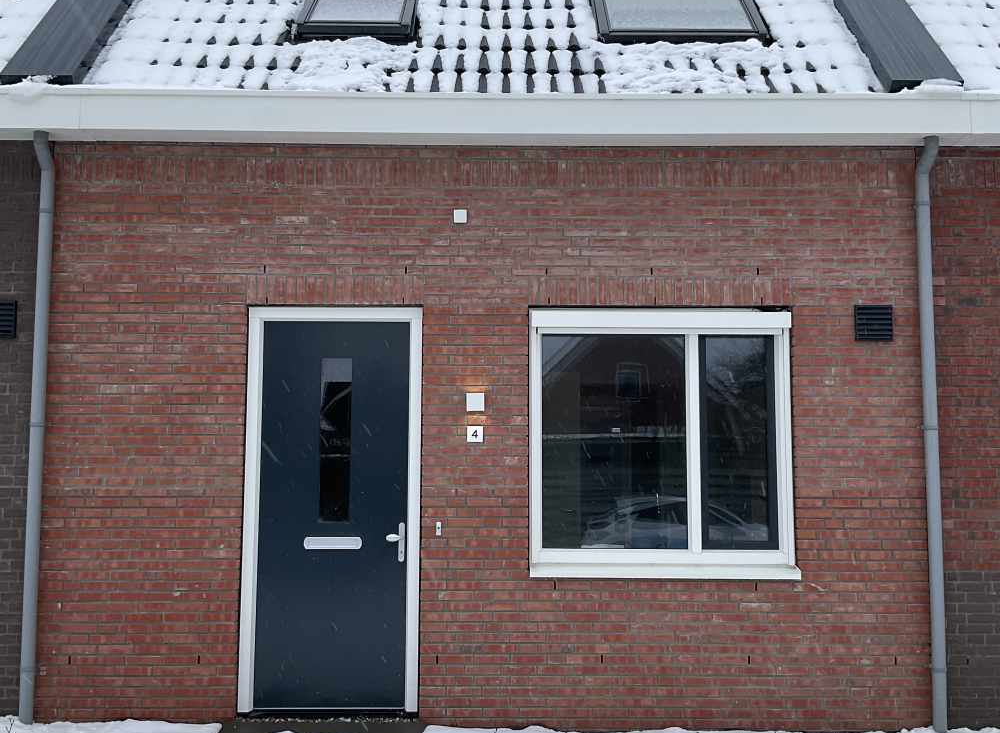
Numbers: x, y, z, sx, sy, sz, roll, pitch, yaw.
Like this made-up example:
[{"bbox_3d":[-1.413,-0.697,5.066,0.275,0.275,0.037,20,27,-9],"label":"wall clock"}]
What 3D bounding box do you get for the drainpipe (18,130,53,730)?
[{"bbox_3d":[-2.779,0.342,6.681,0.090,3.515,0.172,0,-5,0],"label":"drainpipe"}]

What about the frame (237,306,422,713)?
[{"bbox_3d":[-1.017,0.857,6.827,1.072,2.437,0.120,0,-6,0],"label":"frame"}]

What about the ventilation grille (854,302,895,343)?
[{"bbox_3d":[2.291,-0.265,6.838,0.228,0.217,0.040,0,-5,0],"label":"ventilation grille"}]

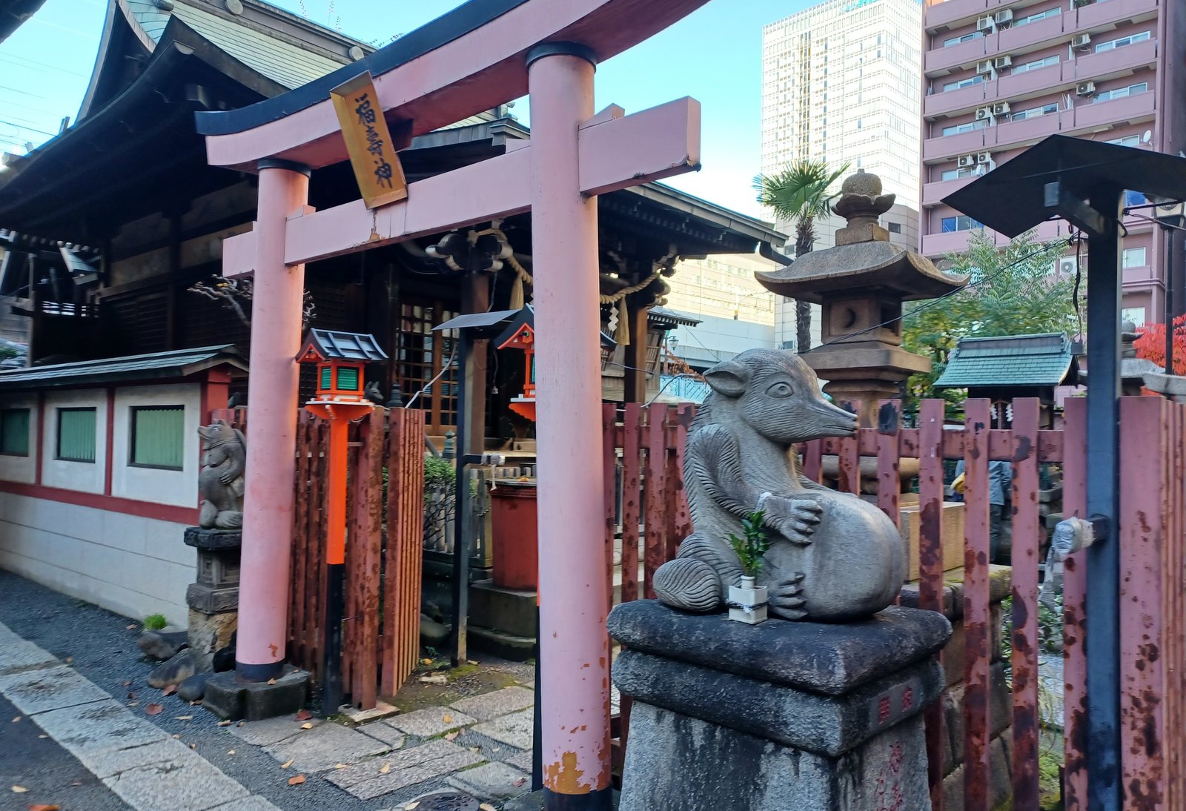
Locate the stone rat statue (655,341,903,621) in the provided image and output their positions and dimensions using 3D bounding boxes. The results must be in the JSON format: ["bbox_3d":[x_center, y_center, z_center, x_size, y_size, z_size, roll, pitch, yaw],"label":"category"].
[{"bbox_3d":[0.552,0.215,2.520,0.680,0.770,0.480,0,-3,33],"label":"stone rat statue"}]

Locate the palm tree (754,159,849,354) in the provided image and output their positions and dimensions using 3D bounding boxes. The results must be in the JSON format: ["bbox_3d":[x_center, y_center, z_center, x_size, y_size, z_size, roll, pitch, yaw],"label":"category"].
[{"bbox_3d":[3.171,-0.852,13.000,1.500,5.770,1.500,-1,-3,41],"label":"palm tree"}]

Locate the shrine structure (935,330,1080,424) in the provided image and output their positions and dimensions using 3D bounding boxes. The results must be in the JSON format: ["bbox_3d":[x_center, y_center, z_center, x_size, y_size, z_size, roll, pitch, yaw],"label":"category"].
[{"bbox_3d":[5.722,0.075,11.900,1.610,2.160,0.990,-1,-3,41],"label":"shrine structure"}]

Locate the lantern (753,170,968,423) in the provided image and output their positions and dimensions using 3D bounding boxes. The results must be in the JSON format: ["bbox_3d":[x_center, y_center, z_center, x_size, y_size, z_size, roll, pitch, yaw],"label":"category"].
[{"bbox_3d":[1.221,-0.173,3.900,0.700,1.790,0.700,-1,-3,41],"label":"lantern"}]

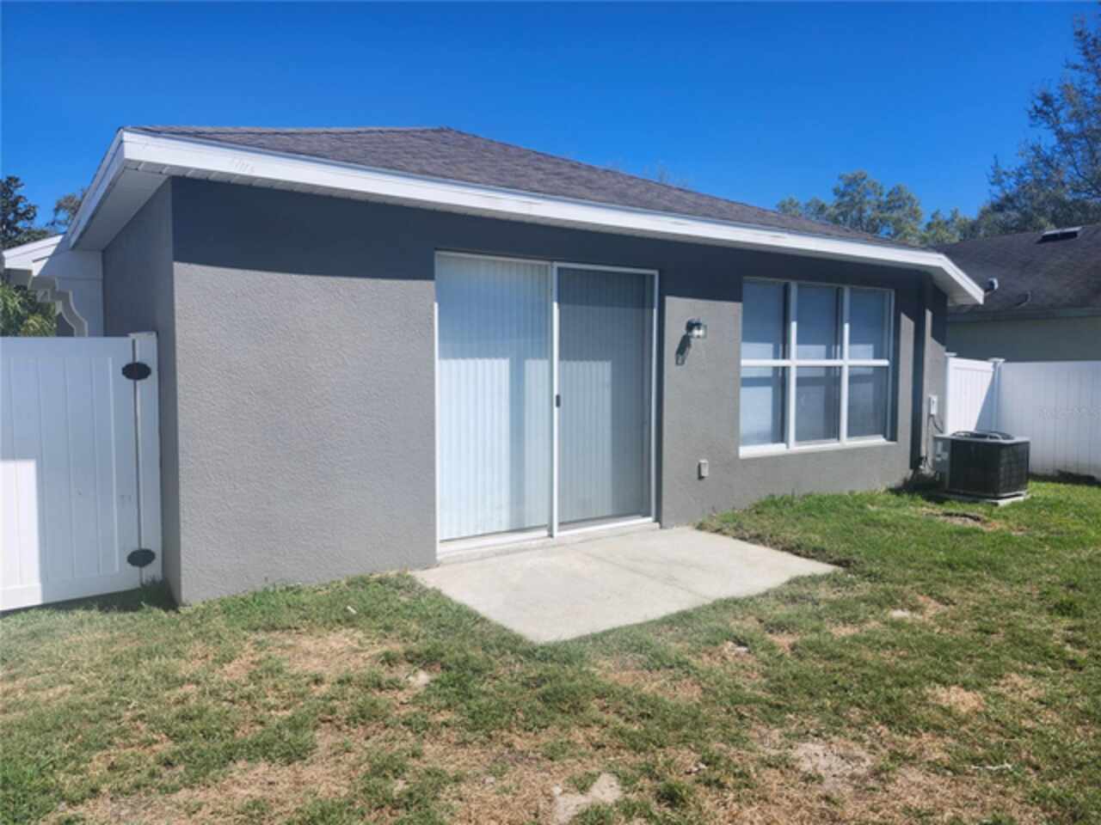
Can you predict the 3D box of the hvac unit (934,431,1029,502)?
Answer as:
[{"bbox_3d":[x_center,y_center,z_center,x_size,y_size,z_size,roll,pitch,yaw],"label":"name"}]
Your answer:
[{"bbox_3d":[5.793,0.658,9.811,0.750,0.700,0.860,-3,6,-35],"label":"hvac unit"}]

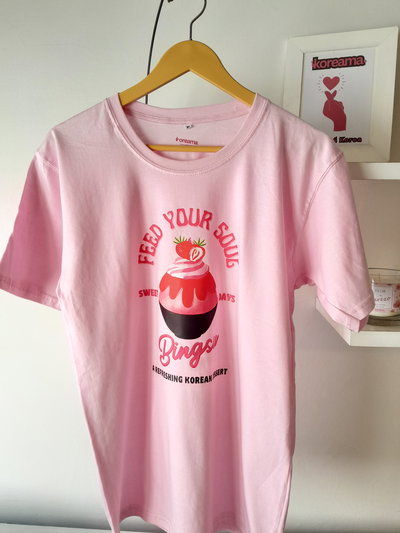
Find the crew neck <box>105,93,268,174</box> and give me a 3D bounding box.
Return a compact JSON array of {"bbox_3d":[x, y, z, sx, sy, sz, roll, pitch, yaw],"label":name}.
[{"bbox_3d":[-0.021,-0.205,0.607,0.246,0.122,0.080,-1,11,-3],"label":"crew neck"}]

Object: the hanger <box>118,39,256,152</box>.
[{"bbox_3d":[-0.015,-0.262,0.606,0.400,0.168,0.030,-1,11,-3],"label":"hanger"}]

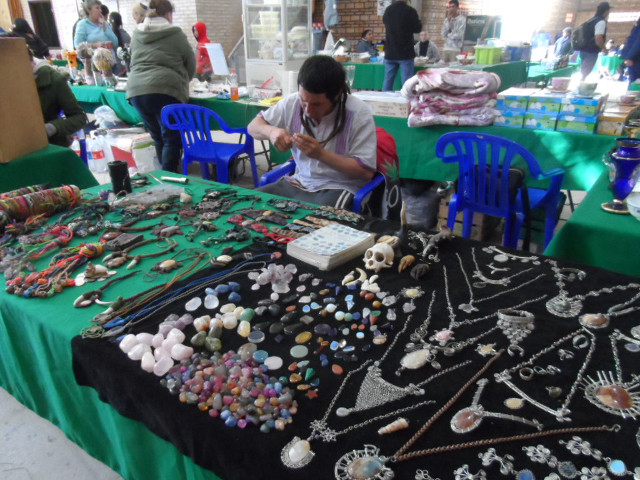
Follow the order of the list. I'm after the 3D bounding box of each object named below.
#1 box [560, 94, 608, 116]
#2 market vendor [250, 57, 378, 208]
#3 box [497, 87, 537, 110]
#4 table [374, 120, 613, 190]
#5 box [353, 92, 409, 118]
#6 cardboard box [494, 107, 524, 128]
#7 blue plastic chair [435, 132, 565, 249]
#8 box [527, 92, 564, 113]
[{"bbox_3d":[1.616,-0.834,2.730,0.196,0.095,0.360,15,29,30],"label":"box"},{"bbox_3d":[-0.045,-0.245,2.120,0.600,1.220,0.720,11,27,22],"label":"market vendor"},{"bbox_3d":[1.303,-0.919,2.915,0.184,0.095,0.360,15,29,30],"label":"box"},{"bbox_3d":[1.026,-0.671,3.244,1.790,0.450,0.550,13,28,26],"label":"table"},{"bbox_3d":[0.503,-1.035,3.353,0.480,0.130,0.380,13,28,26],"label":"box"},{"bbox_3d":[1.303,-0.833,2.955,0.184,0.095,0.360,15,29,30],"label":"cardboard box"},{"bbox_3d":[1.025,-0.240,2.603,0.540,0.815,0.570,-21,32,-38],"label":"blue plastic chair"},{"bbox_3d":[1.457,-0.877,2.824,0.184,0.095,0.360,15,29,30],"label":"box"}]

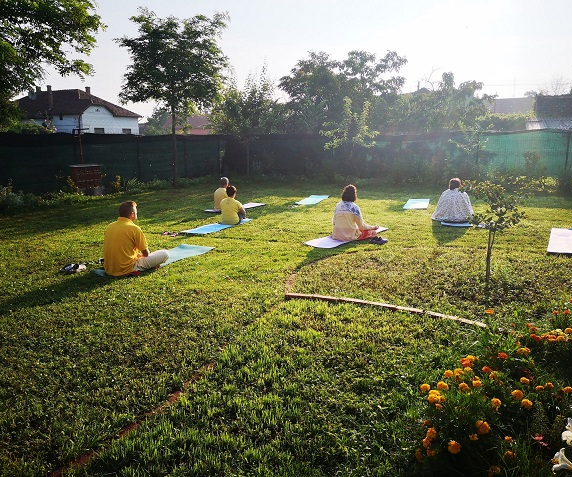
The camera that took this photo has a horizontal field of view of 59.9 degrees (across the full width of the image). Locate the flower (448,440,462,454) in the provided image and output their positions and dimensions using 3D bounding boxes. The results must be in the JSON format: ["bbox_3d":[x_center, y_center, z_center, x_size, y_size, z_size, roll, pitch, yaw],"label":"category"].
[{"bbox_3d":[0.722,0.893,2.120,0.058,0.050,0.058,-1,12,0],"label":"flower"}]

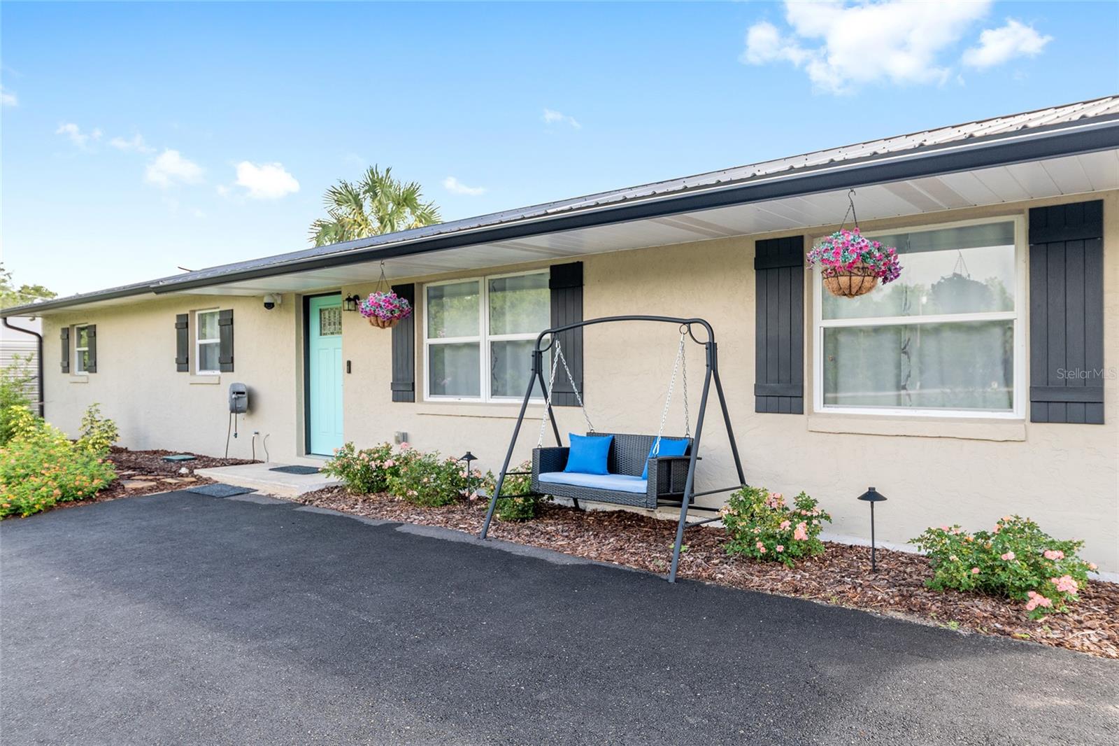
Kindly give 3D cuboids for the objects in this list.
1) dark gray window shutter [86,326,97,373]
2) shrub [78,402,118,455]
[{"bbox_3d":[-8.671,-0.447,14.395,0.360,0.890,0.042,0,0,40],"label":"dark gray window shutter"},{"bbox_3d":[-7.179,0.868,12.101,0.620,0.820,0.620,0,0,40],"label":"shrub"}]

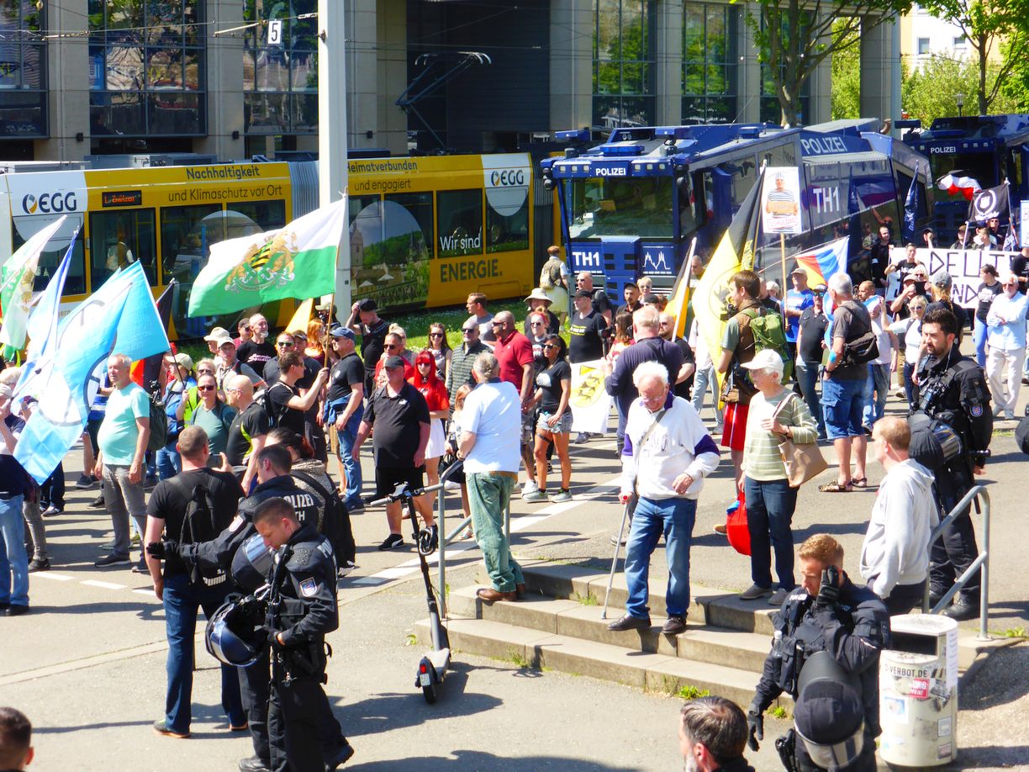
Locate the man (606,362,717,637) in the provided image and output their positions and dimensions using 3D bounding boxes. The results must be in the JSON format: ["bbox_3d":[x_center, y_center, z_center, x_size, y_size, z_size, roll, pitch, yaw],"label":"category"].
[{"bbox_3d":[0.938,0.680,14.840,0.620,1.670,0.450,3,7,23],"label":"man"}]

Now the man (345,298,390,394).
[{"bbox_3d":[-1.710,-0.158,27.695,0.550,1.760,0.420,3,7,23],"label":"man"}]

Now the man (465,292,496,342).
[{"bbox_3d":[-0.404,-0.253,28.596,0.380,1.780,0.520,-3,7,-25],"label":"man"}]

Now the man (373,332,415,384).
[{"bbox_3d":[-1.197,0.352,23.148,0.530,1.746,0.380,3,7,22],"label":"man"}]

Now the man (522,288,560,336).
[{"bbox_3d":[0.302,-0.234,26.897,0.540,1.760,0.360,1,6,6],"label":"man"}]

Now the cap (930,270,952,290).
[{"bbox_3d":[3.968,-0.987,21.800,0.180,0.150,0.260,1,7,9],"label":"cap"}]

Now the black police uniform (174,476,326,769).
[{"bbox_3d":[-1.463,1.289,13.007,0.660,1.595,0.680,6,9,40],"label":"black police uniform"}]

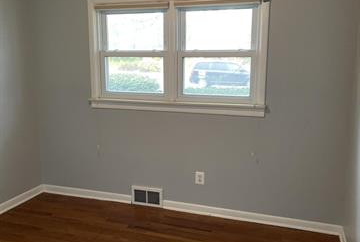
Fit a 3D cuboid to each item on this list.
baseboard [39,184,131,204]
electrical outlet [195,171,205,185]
[{"bbox_3d":[-1.035,0.795,3.945,1.120,0.089,0.017,4,11,19],"label":"baseboard"},{"bbox_3d":[0.191,0.551,3.480,0.076,0.120,0.010,4,11,19],"label":"electrical outlet"}]

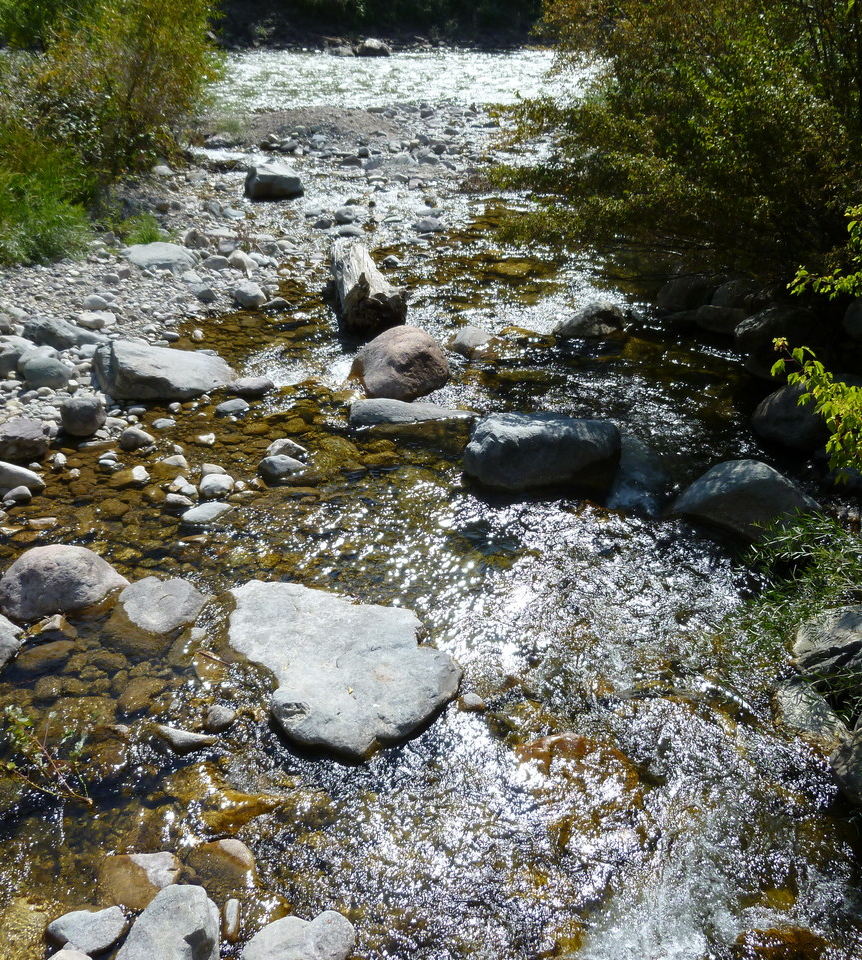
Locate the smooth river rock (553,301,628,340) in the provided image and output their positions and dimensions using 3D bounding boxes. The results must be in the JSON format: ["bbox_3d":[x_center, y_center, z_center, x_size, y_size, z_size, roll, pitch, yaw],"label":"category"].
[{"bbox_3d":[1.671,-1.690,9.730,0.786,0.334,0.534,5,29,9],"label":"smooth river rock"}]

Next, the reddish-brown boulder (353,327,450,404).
[{"bbox_3d":[-0.262,-0.996,7.979,0.840,0.630,0.780,0,29,0],"label":"reddish-brown boulder"}]

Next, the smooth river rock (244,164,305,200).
[{"bbox_3d":[-2.512,-4.754,14.755,0.941,0.575,0.706,6,29,10],"label":"smooth river rock"}]

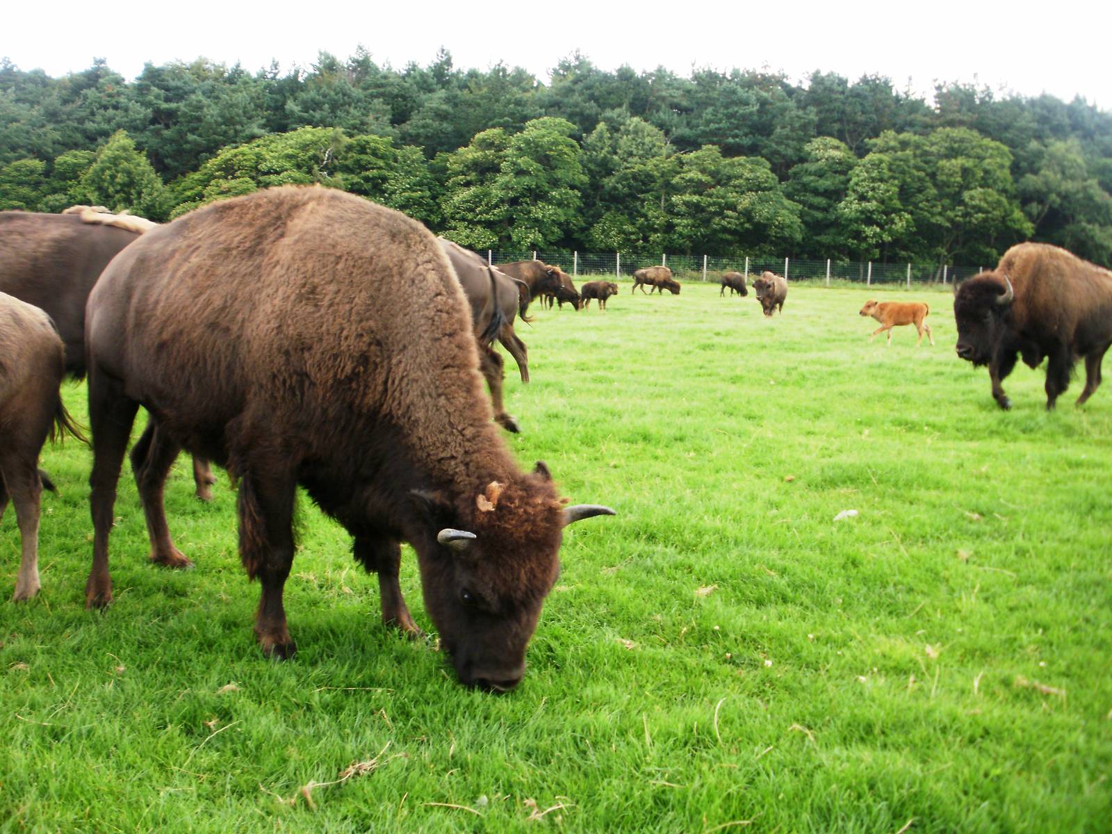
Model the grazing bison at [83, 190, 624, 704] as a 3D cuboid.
[{"bbox_3d":[-0.828,-0.010,4.015,2.000,1.550,0.720,7,9,33],"label":"grazing bison"}]

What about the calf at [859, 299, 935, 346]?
[{"bbox_3d":[5.985,-1.647,20.300,1.240,0.790,0.360,3,8,7],"label":"calf"}]

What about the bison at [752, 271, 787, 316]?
[{"bbox_3d":[6.246,-3.618,33.800,0.640,1.280,1.950,5,8,23],"label":"bison"}]

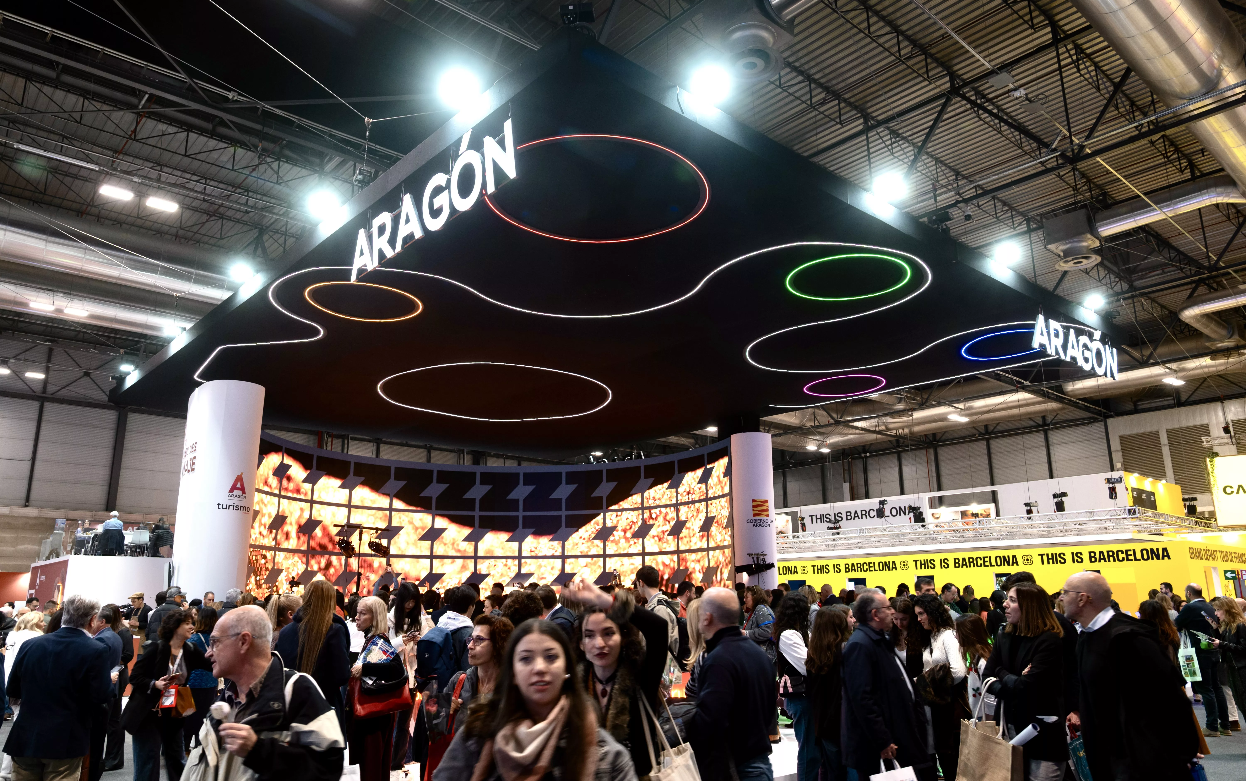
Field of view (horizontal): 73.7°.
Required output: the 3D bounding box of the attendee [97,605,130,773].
[{"bbox_3d":[-5.383,3.134,8.793,0.360,1.670,0.500,-8,-16,26],"label":"attendee"}]

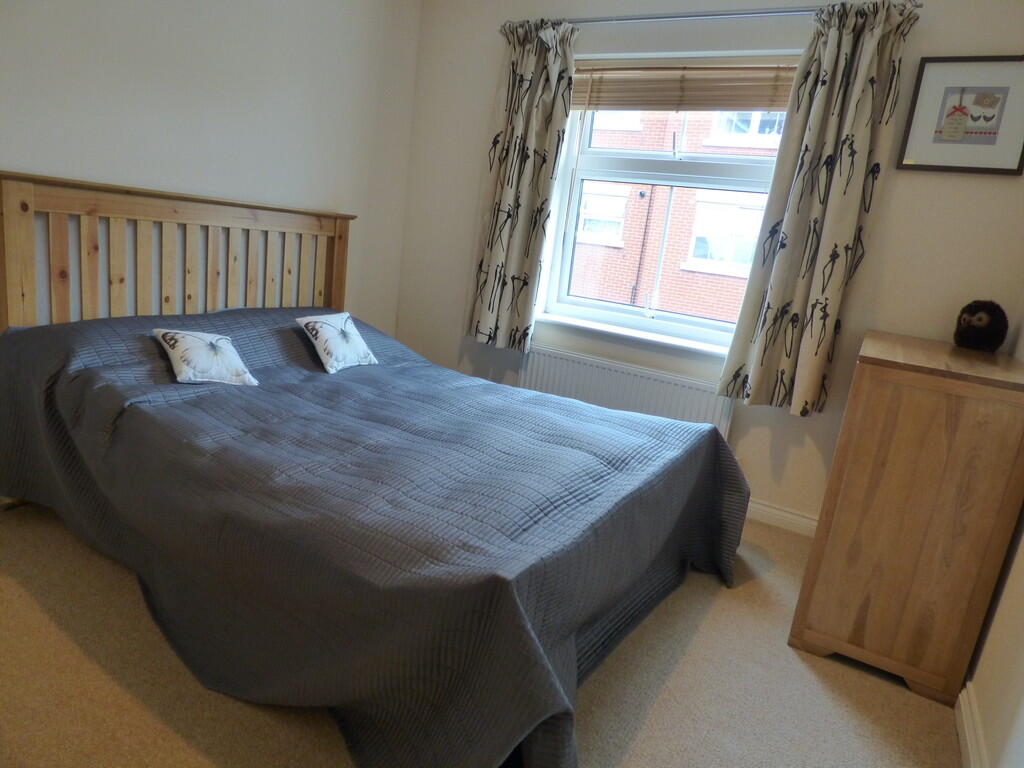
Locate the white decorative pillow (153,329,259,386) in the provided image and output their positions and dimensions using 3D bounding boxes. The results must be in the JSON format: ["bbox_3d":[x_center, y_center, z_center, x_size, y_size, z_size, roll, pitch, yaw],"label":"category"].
[{"bbox_3d":[-1.132,-0.093,2.199,0.287,0.100,0.287,48,23,29],"label":"white decorative pillow"}]

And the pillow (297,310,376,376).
[{"bbox_3d":[-0.782,-0.188,2.684,0.100,0.287,0.287,-39,-12,33],"label":"pillow"}]

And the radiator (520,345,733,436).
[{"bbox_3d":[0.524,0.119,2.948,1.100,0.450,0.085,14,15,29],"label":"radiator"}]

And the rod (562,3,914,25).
[{"bbox_3d":[0.703,-1.569,2.530,1.816,0.028,0.035,16,16,28],"label":"rod"}]

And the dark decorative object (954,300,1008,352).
[{"bbox_3d":[1.563,-0.191,1.972,0.140,0.168,0.140,1,15,-25],"label":"dark decorative object"}]

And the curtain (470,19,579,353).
[{"bbox_3d":[0.035,-0.971,3.025,0.440,1.600,0.120,14,15,29],"label":"curtain"}]

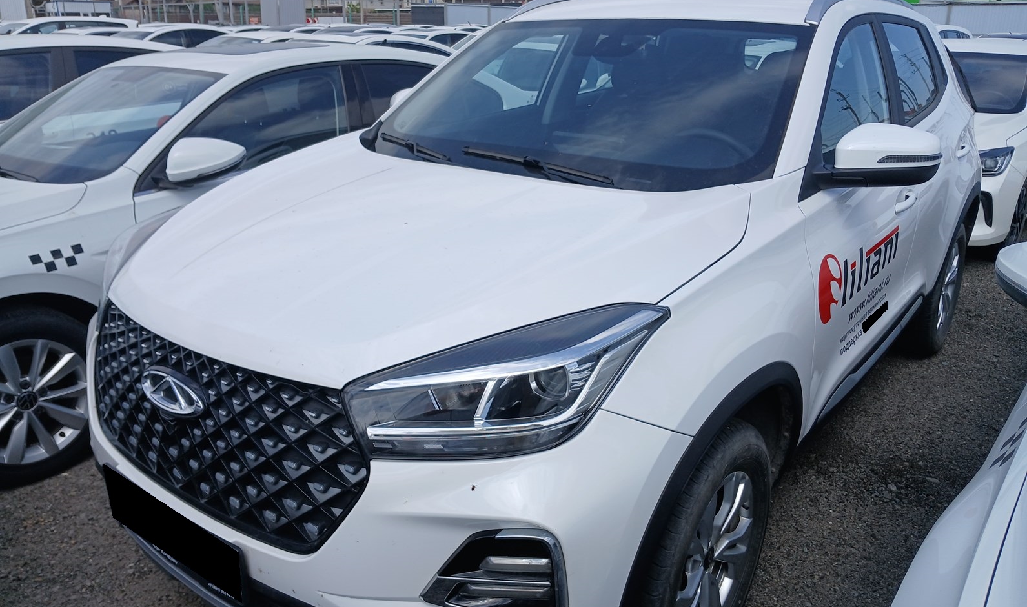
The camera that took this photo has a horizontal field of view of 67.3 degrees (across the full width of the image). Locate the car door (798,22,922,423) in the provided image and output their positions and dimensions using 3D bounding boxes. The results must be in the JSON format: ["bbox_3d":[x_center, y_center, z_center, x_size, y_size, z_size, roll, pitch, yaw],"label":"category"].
[{"bbox_3d":[1.007,-0.290,2.385,0.295,1.120,1.100,15,25,35],"label":"car door"}]

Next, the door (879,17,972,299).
[{"bbox_3d":[1.619,-0.568,3.111,0.295,1.100,1.000,15,25,35],"label":"door"}]

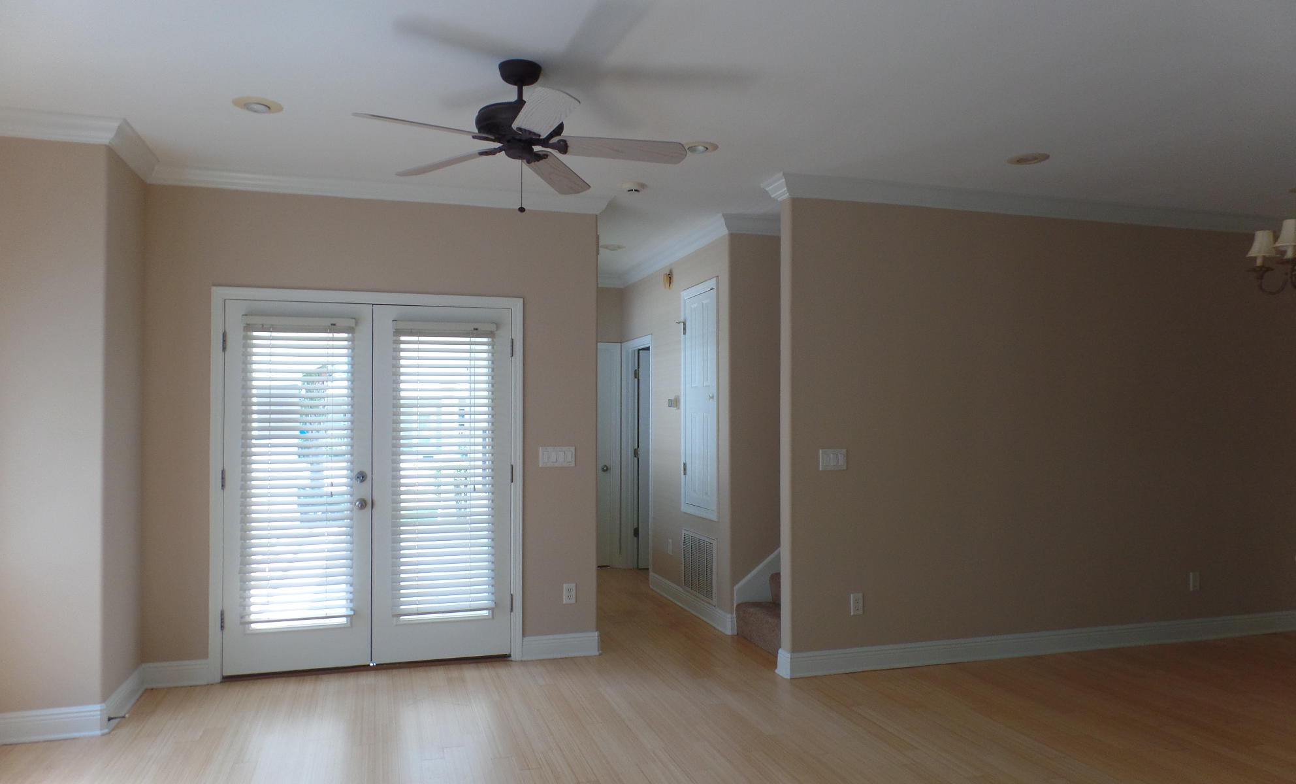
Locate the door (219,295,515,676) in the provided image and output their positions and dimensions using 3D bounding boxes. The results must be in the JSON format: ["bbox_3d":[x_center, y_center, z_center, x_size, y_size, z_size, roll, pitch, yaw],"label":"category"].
[{"bbox_3d":[-1.552,0.516,4.863,1.568,2.042,0.095,0,-2,-17],"label":"door"}]

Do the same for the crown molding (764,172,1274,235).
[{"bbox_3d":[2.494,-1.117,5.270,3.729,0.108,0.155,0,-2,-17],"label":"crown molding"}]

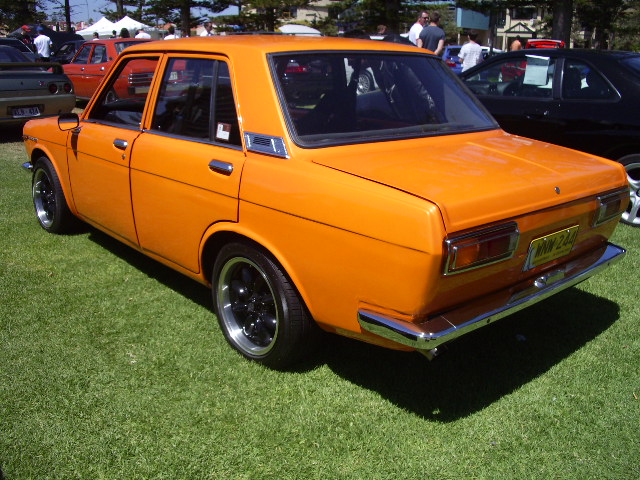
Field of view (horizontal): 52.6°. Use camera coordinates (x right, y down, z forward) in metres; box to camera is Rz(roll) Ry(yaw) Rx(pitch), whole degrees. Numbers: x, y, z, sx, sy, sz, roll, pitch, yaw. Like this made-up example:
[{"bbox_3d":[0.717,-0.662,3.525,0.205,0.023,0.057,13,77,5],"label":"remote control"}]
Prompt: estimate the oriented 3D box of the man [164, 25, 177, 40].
[{"bbox_3d":[-3.753,-4.453,16.300,0.480,1.760,0.300,0,17,-6],"label":"man"}]

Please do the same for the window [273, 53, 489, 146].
[{"bbox_3d":[0.335,-0.686,2.990,1.320,0.470,0.090,-13,-22,-41],"label":"window"}]

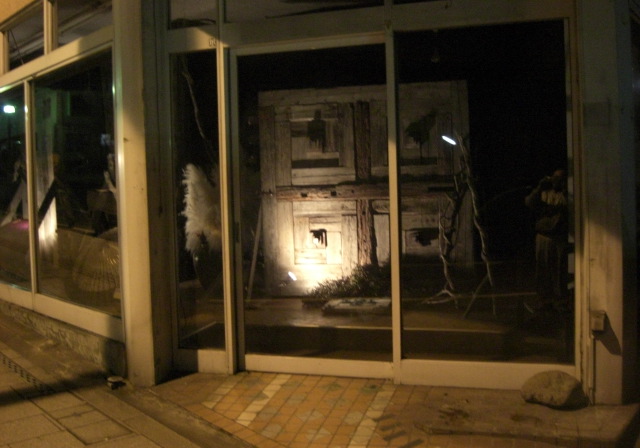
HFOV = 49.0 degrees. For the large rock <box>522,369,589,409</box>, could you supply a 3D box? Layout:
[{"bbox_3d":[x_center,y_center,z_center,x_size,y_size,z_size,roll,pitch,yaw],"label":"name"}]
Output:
[{"bbox_3d":[1.362,0.943,4.056,0.375,0.190,0.265,0,3,22],"label":"large rock"}]

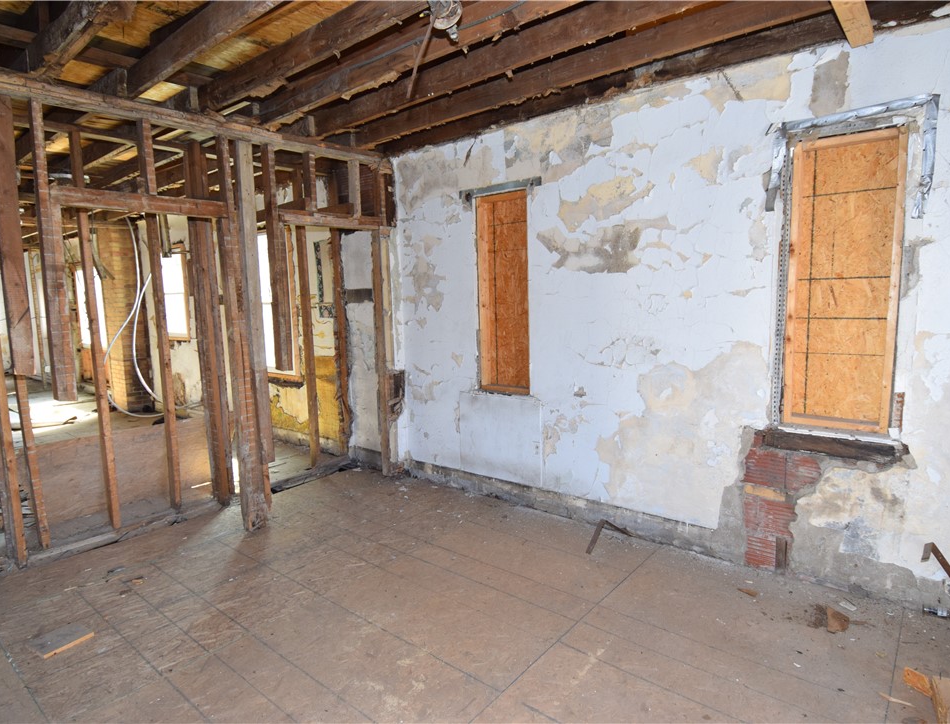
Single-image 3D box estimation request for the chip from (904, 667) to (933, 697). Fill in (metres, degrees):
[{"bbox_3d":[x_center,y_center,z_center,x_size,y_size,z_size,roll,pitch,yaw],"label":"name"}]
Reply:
[{"bbox_3d":[1.805,1.301,2.213,0.092,0.016,0.145,5,9,42],"label":"chip"}]

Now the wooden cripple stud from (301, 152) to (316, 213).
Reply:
[{"bbox_3d":[-1.314,-1.415,4.304,0.095,0.480,0.050,3,8,39],"label":"wooden cripple stud"}]

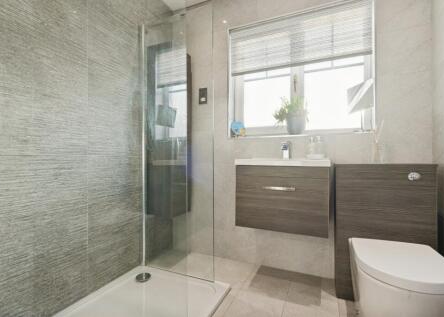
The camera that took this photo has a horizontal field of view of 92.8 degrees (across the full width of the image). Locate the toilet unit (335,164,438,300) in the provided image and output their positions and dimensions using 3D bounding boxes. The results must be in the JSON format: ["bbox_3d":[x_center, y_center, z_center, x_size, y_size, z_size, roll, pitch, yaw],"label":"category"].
[{"bbox_3d":[1.017,0.468,1.381,0.500,0.860,0.231,0,0,22],"label":"toilet unit"}]

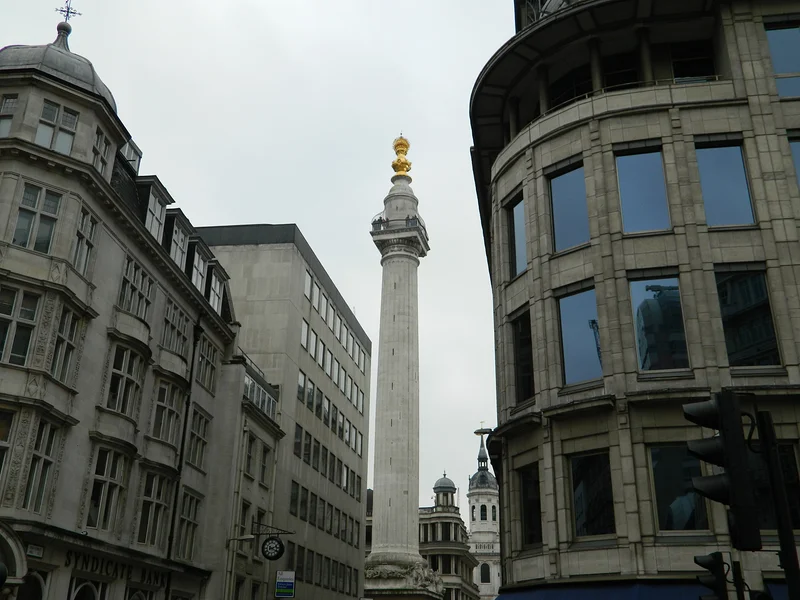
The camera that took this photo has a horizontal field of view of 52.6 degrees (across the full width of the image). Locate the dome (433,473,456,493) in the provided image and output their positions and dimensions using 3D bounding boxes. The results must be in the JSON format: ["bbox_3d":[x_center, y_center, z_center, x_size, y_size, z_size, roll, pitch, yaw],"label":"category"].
[{"bbox_3d":[5.645,22.867,101.242,2.950,2.650,2.950,0,-24,3],"label":"dome"}]

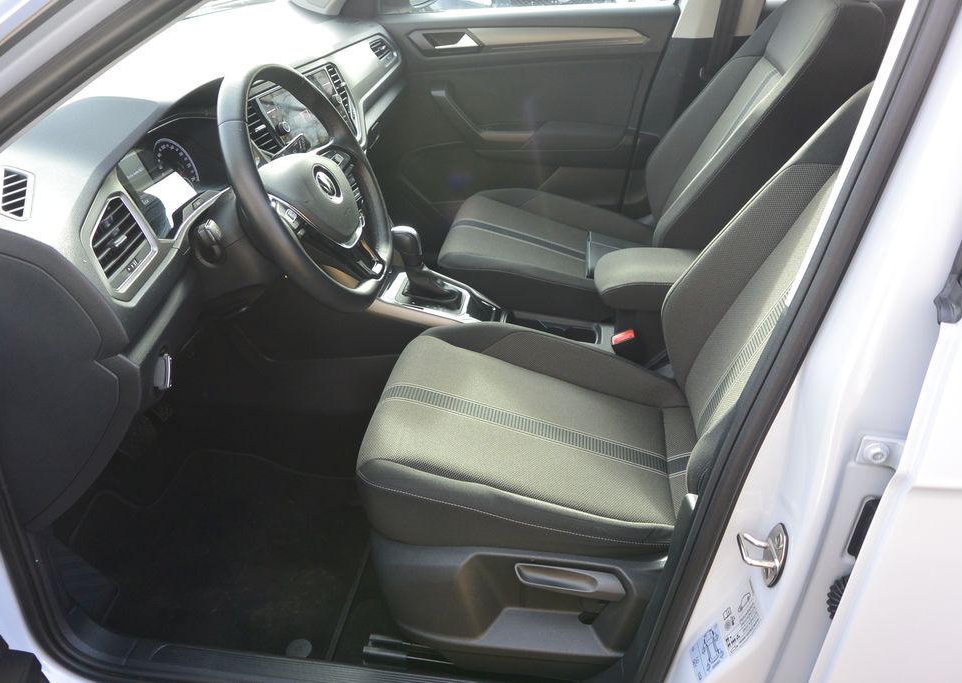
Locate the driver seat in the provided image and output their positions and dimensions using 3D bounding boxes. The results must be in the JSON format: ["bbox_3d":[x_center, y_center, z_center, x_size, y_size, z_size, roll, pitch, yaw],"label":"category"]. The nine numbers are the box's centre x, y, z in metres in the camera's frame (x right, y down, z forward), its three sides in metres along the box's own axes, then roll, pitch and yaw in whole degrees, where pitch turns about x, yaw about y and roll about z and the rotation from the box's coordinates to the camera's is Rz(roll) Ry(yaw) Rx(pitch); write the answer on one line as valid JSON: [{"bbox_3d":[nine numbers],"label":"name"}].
[{"bbox_3d":[0.253,-0.040,1.092,0.835,0.960,0.530,4,31,6],"label":"driver seat"}]

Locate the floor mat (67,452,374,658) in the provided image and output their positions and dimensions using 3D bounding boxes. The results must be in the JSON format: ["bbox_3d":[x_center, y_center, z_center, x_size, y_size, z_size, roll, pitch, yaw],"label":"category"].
[{"bbox_3d":[-0.458,0.350,1.379,0.520,0.070,0.460,4,31,6],"label":"floor mat"}]

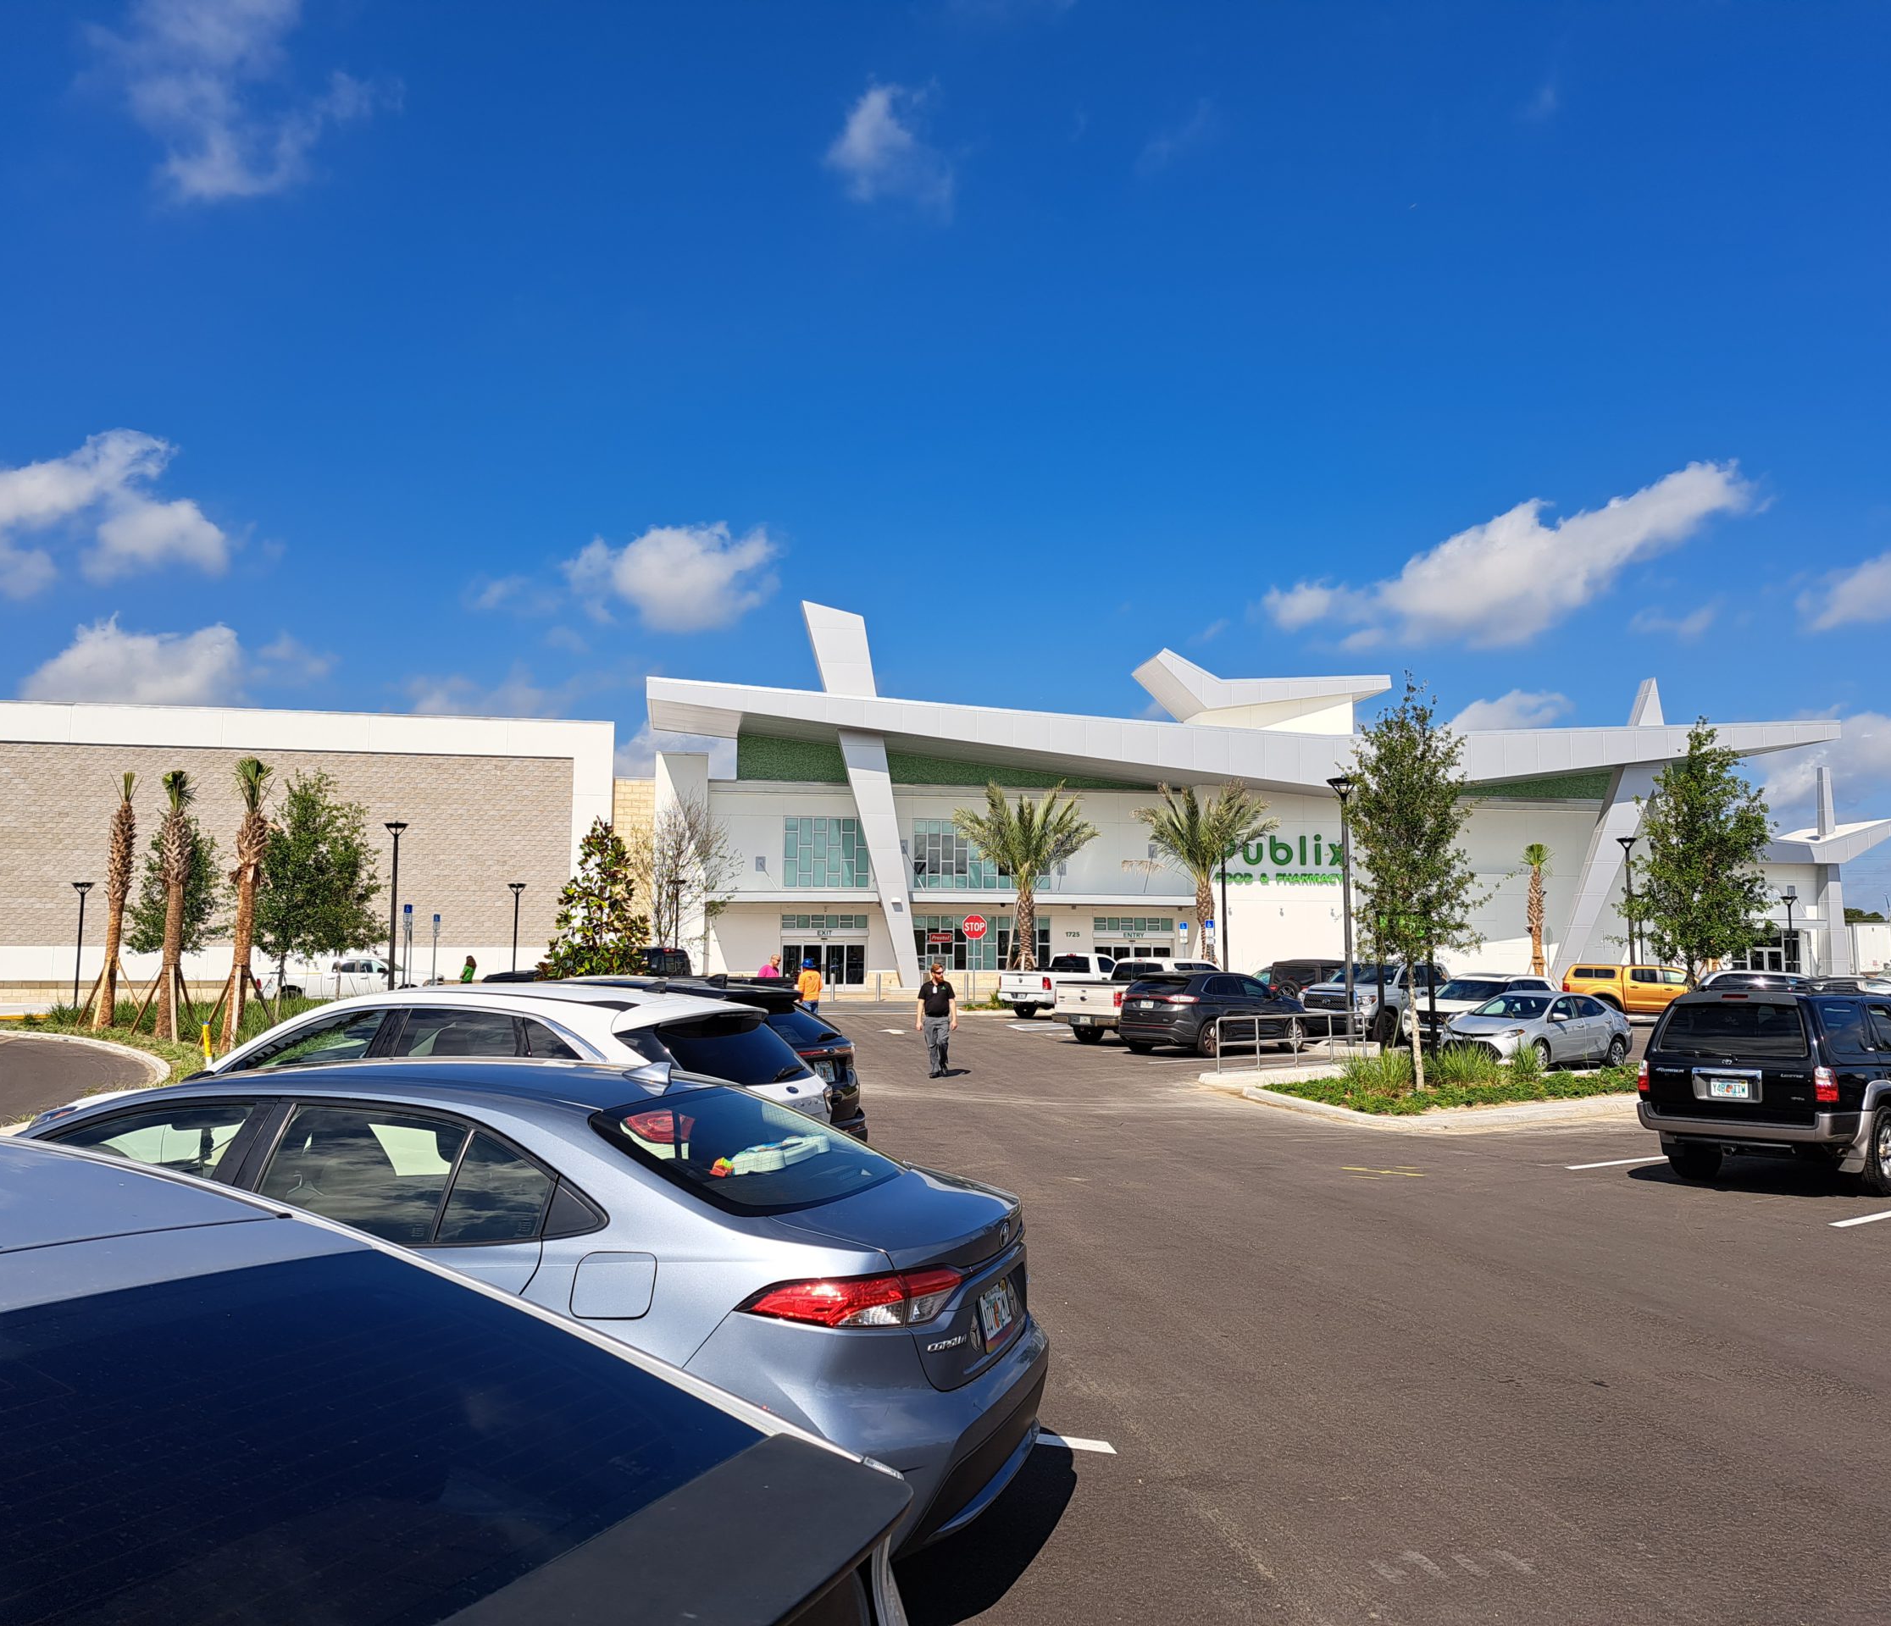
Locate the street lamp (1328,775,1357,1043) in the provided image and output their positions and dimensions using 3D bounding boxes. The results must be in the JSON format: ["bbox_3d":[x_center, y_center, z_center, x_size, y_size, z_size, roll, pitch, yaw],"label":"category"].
[{"bbox_3d":[9.068,2.171,33.962,0.630,6.115,0.630,1,-6,-11],"label":"street lamp"}]

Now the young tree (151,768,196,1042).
[{"bbox_3d":[-14.255,1.698,27.775,0.850,4.971,0.850,3,-7,-27],"label":"young tree"}]

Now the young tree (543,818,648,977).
[{"bbox_3d":[-5.801,1.965,24.931,1.750,3.810,1.750,1,-6,-13],"label":"young tree"}]

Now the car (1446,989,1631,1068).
[{"bbox_3d":[11.489,4.211,29.172,4.640,1.455,1.776,5,-8,-38],"label":"car"}]

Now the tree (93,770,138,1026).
[{"bbox_3d":[-21.082,2.196,37.974,1.000,6.457,1.000,1,-6,-11],"label":"tree"}]

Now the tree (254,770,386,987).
[{"bbox_3d":[-13.980,1.862,33.489,2.750,5.620,2.750,2,-6,-23],"label":"tree"}]

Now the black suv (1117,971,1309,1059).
[{"bbox_3d":[6.008,4.415,33.121,4.780,1.740,1.930,5,-8,-41],"label":"black suv"}]

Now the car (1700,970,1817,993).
[{"bbox_3d":[22.945,5.224,41.180,4.750,1.720,1.870,-2,-6,21],"label":"car"}]

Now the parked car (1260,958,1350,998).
[{"bbox_3d":[13.185,5.930,50.661,4.600,1.830,1.870,5,-8,-37],"label":"parked car"}]

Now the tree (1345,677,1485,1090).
[{"bbox_3d":[6.414,0.942,20.514,1.850,5.643,1.850,-2,-6,17],"label":"tree"}]

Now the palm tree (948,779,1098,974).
[{"bbox_3d":[2.623,2.595,48.496,4.500,7.157,4.500,1,-6,-11],"label":"palm tree"}]

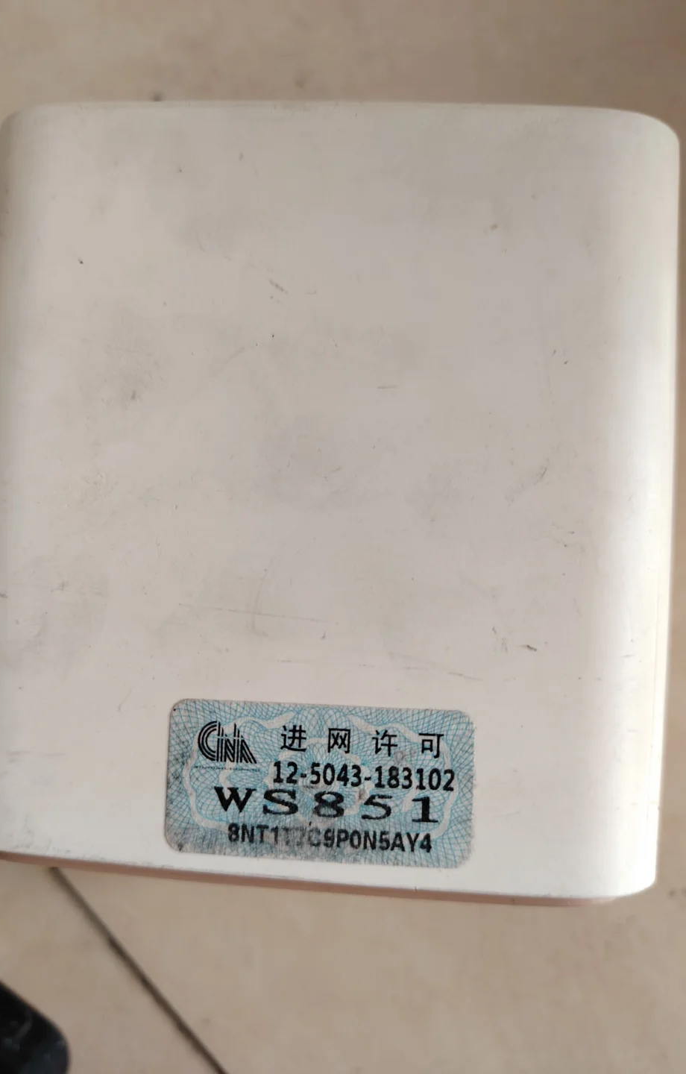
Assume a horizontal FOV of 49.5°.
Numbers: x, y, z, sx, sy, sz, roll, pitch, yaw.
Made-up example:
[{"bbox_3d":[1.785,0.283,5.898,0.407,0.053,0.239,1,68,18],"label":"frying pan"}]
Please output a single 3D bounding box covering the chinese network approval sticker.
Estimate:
[{"bbox_3d":[-0.003,0.032,0.097,0.040,0.001,0.020,2,87,4],"label":"chinese network approval sticker"}]

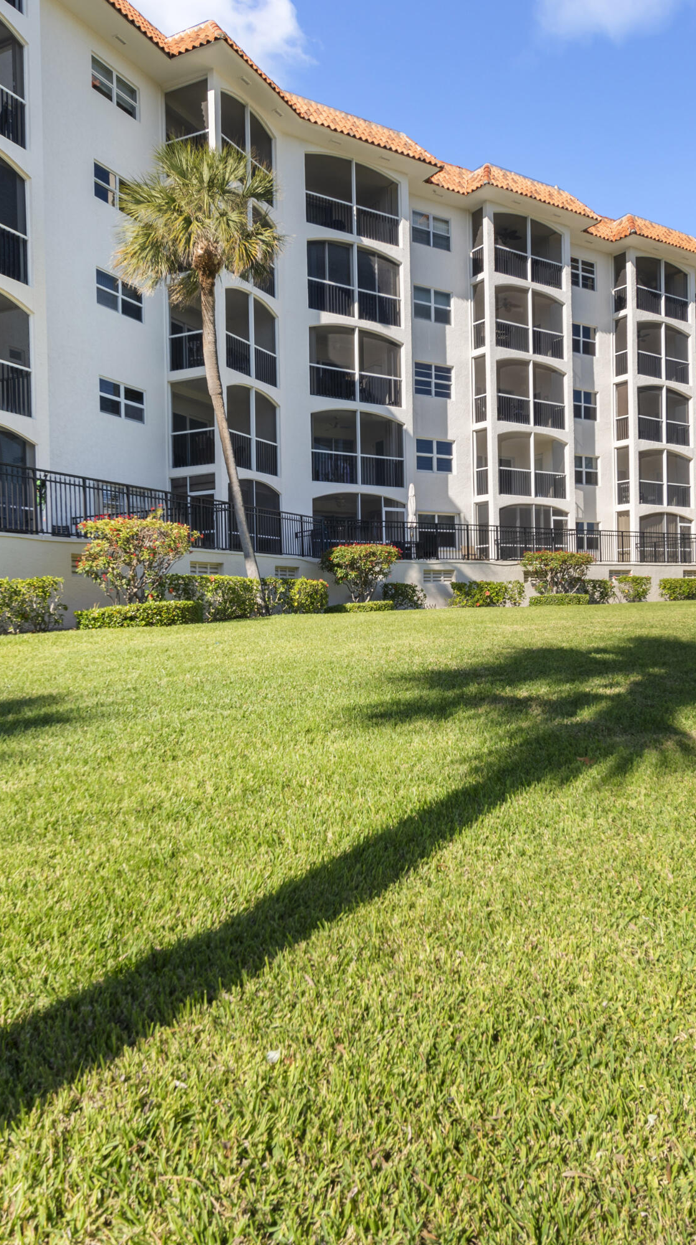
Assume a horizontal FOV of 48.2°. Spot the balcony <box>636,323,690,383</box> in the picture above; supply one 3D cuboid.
[{"bbox_3d":[13.277,-11.667,33.929,3.399,2.448,1.500,-2,1,-31],"label":"balcony"}]

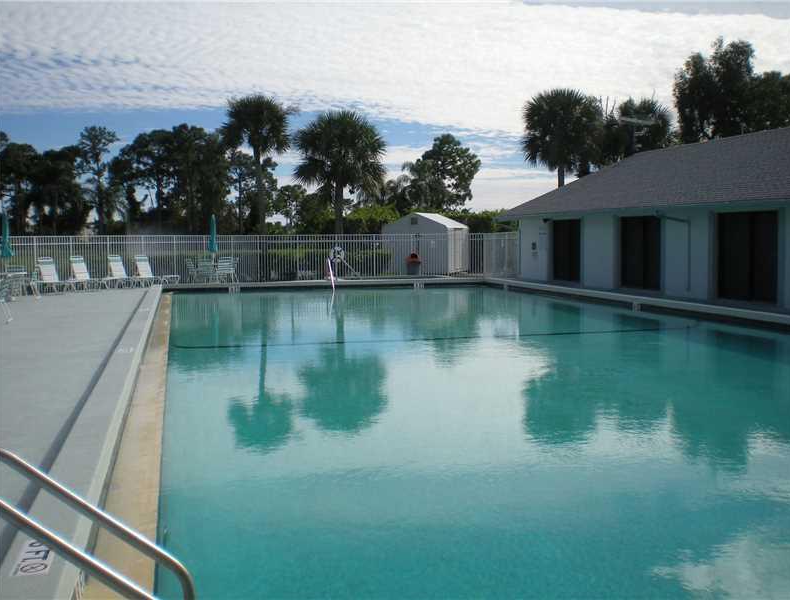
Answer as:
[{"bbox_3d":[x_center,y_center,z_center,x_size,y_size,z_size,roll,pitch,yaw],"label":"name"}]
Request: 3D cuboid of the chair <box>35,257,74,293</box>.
[{"bbox_3d":[-10.605,-0.748,27.313,1.650,1.020,0.650,3,5,38],"label":"chair"}]

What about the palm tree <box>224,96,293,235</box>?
[{"bbox_3d":[-5.593,-4.699,36.449,2.949,7.470,2.949,0,4,0],"label":"palm tree"}]

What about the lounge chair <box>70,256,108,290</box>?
[{"bbox_3d":[-9.983,-0.842,28.510,1.650,1.020,0.650,3,5,38],"label":"lounge chair"}]

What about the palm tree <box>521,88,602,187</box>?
[{"bbox_3d":[7.429,-5.322,39.318,3.535,8.084,3.535,0,4,0],"label":"palm tree"}]

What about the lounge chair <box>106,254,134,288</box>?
[{"bbox_3d":[-9.077,-0.908,29.308,1.650,1.020,0.650,3,5,38],"label":"lounge chair"}]

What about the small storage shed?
[{"bbox_3d":[1.434,-2.530,39.381,3.100,2.600,2.400,2,5,28],"label":"small storage shed"}]

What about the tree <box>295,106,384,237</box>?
[{"bbox_3d":[-2.318,-4.516,37.367,3.860,6.919,3.860,0,4,0],"label":"tree"}]

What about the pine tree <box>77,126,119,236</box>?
[{"bbox_3d":[-29.976,-11.096,89.407,4.218,12.781,4.218,0,4,0],"label":"pine tree"}]

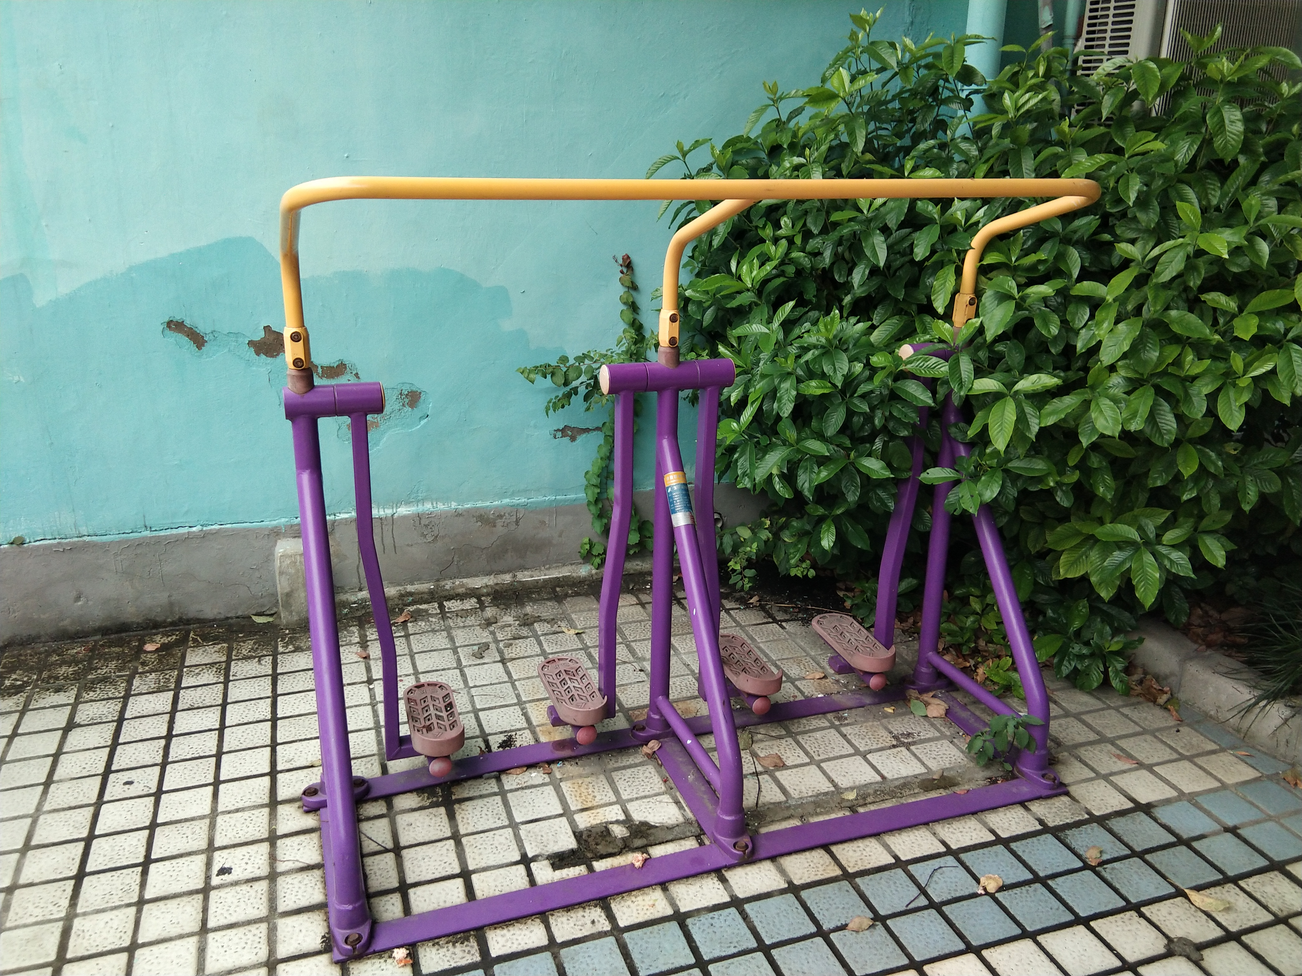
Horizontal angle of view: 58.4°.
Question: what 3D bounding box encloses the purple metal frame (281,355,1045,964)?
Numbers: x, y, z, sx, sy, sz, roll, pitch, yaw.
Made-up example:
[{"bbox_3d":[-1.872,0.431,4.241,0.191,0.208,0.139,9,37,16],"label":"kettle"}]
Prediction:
[{"bbox_3d":[0.097,0.227,2.400,1.603,0.880,0.620,-6,19,-19],"label":"purple metal frame"}]

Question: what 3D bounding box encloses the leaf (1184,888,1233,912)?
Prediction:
[{"bbox_3d":[1.035,0.759,2.168,0.085,0.018,0.048,17,24,42],"label":"leaf"}]

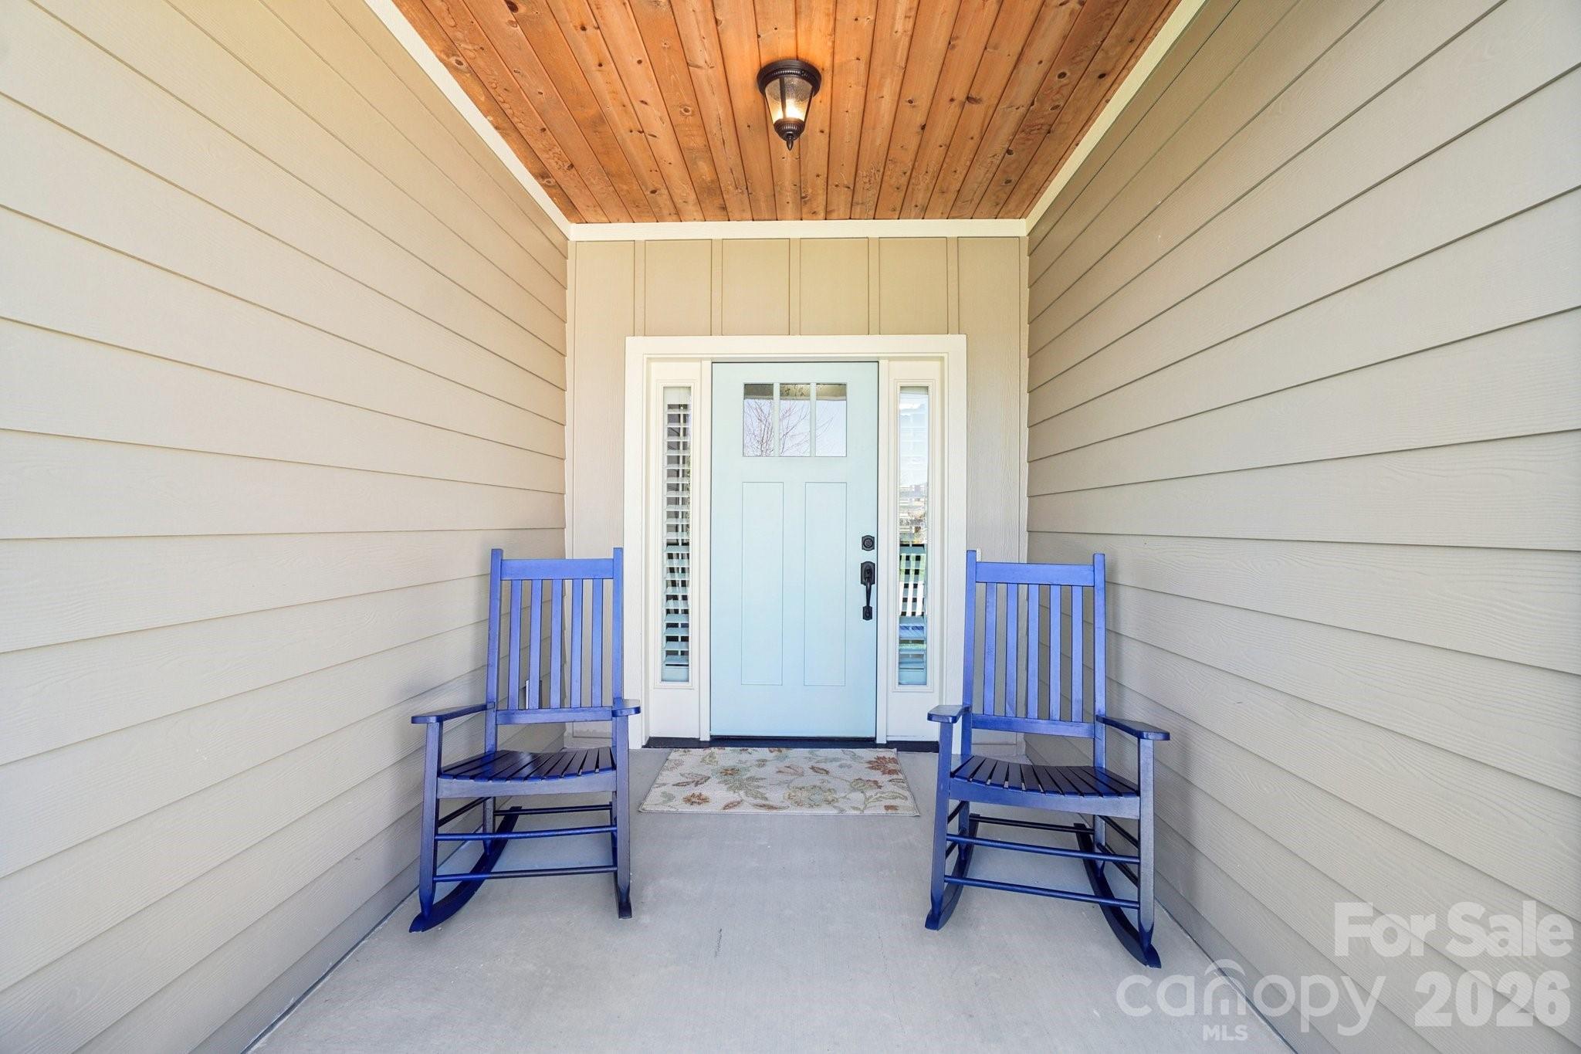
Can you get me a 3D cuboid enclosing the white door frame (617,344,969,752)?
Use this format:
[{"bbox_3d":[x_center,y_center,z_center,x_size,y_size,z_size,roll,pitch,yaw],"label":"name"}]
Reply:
[{"bbox_3d":[0.024,0.079,3.500,1.780,2.160,0.140,0,0,2],"label":"white door frame"}]

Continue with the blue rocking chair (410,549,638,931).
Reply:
[{"bbox_3d":[-0.797,0.619,2.176,0.630,1.090,0.740,0,0,-8],"label":"blue rocking chair"}]

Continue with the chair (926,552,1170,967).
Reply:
[{"bbox_3d":[0.764,0.626,2.087,0.630,1.090,0.740,0,0,16],"label":"chair"}]

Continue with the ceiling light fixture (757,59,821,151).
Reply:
[{"bbox_3d":[0.000,-1.450,2.291,0.223,0.270,0.223,0,0,2],"label":"ceiling light fixture"}]

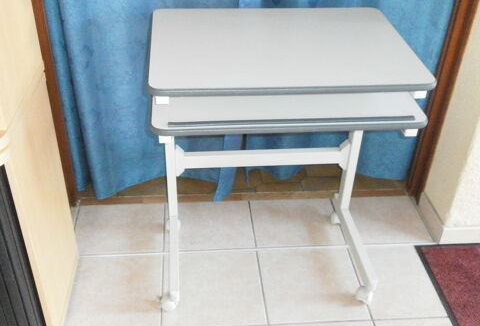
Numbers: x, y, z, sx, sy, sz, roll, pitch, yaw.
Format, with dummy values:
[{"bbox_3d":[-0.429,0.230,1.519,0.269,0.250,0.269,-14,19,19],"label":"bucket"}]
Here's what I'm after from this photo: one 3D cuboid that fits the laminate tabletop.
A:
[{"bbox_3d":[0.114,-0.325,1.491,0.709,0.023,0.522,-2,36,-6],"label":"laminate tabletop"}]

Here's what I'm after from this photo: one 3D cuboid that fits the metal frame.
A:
[{"bbox_3d":[0.086,0.047,1.681,0.669,0.689,0.487,-2,36,-6],"label":"metal frame"}]

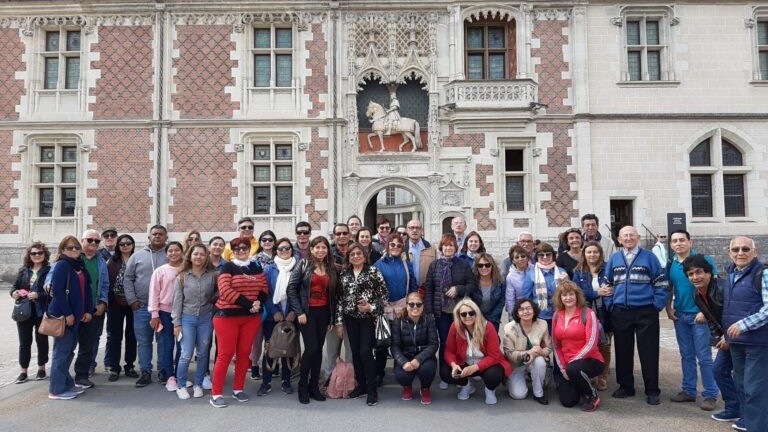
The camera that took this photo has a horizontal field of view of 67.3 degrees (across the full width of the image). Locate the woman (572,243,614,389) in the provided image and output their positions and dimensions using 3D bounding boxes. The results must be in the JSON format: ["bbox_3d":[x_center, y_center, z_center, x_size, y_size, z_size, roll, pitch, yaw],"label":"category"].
[{"bbox_3d":[2.241,1.060,6.258,0.460,1.580,0.360,-1,-3,0],"label":"woman"}]

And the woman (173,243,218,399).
[{"bbox_3d":[-1.923,1.063,5.908,0.460,1.540,0.340,0,-4,-13],"label":"woman"}]

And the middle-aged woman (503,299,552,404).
[{"bbox_3d":[1.424,1.312,5.771,0.520,0.967,0.750,-1,-3,0],"label":"middle-aged woman"}]

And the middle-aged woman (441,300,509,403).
[{"bbox_3d":[0.928,1.349,5.904,0.640,1.000,0.640,-1,-3,11],"label":"middle-aged woman"}]

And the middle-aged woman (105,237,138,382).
[{"bbox_3d":[-2.981,1.022,6.550,0.470,1.623,0.320,1,-3,-16],"label":"middle-aged woman"}]

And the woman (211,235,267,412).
[{"bbox_3d":[-1.393,1.005,5.620,0.560,1.611,0.380,1,-4,-19],"label":"woman"}]

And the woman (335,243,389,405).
[{"bbox_3d":[-0.222,1.055,5.788,0.520,1.590,0.400,0,-3,-5],"label":"woman"}]

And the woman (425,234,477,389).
[{"bbox_3d":[0.712,1.017,6.291,0.560,1.630,0.360,-1,-3,5],"label":"woman"}]

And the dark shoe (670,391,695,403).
[{"bbox_3d":[3.001,1.792,5.783,0.280,0.110,0.105,0,-3,-12],"label":"dark shoe"}]

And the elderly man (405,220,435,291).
[{"bbox_3d":[0.366,0.956,6.893,0.500,1.800,0.330,-1,-3,2],"label":"elderly man"}]

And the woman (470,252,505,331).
[{"bbox_3d":[1.083,1.130,5.980,0.470,1.480,0.330,-1,-3,9],"label":"woman"}]

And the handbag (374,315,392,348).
[{"bbox_3d":[-0.005,1.156,5.750,0.200,0.330,0.140,0,-3,-11],"label":"handbag"}]

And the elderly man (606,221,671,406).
[{"bbox_3d":[2.443,0.929,5.628,0.580,1.695,0.370,-2,-4,18],"label":"elderly man"}]

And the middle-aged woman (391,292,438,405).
[{"bbox_3d":[0.298,1.286,5.759,0.500,1.038,0.650,-1,-3,0],"label":"middle-aged woman"}]

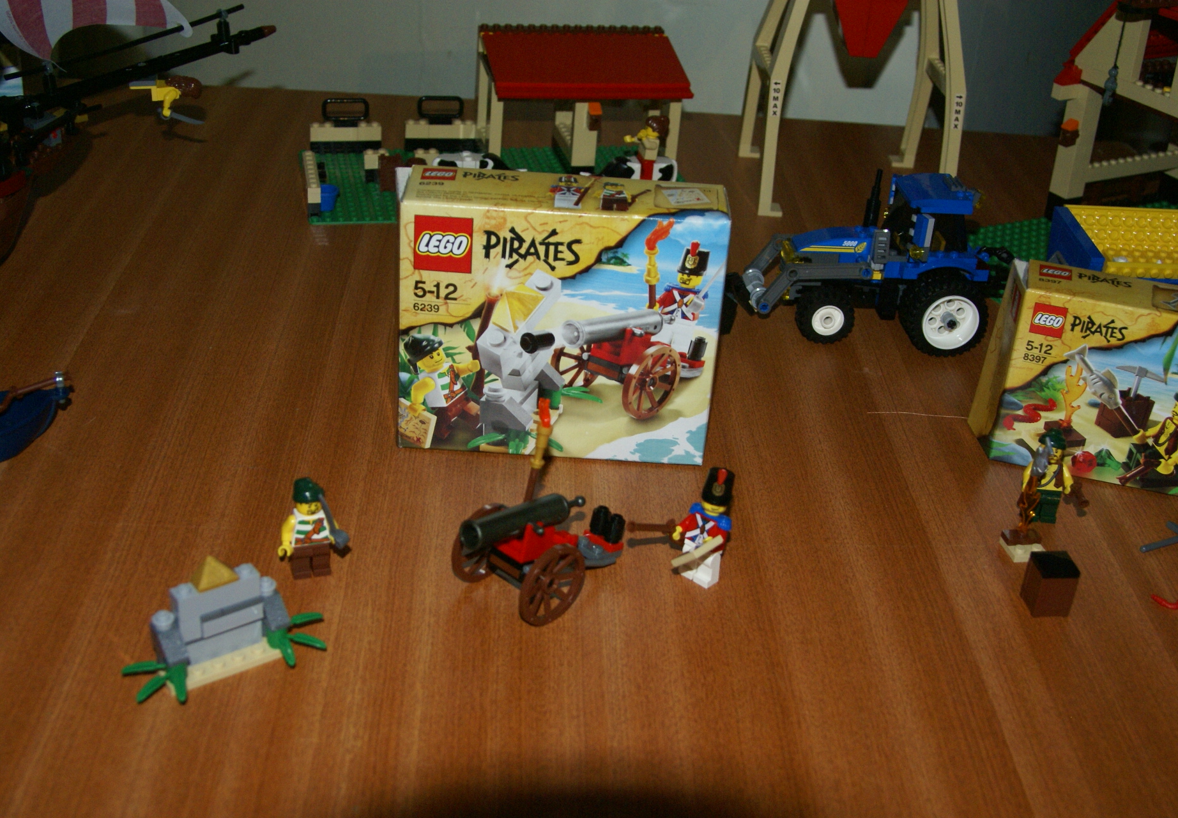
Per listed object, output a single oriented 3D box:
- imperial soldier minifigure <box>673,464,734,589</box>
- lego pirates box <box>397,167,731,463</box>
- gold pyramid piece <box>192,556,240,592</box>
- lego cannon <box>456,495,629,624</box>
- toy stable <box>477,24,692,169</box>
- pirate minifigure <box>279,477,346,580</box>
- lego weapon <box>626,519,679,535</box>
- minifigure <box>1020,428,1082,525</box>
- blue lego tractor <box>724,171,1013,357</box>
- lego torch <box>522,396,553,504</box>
[{"bbox_3d":[0.046,0.047,0.574,0.025,0.052,0.020,27,37,34],"label":"imperial soldier minifigure"},{"bbox_3d":[-0.013,-0.041,0.652,0.140,0.121,0.044,3,30,-2],"label":"lego pirates box"},{"bbox_3d":[-0.136,0.058,0.521,0.016,0.010,0.009,-18,36,-33],"label":"gold pyramid piece"},{"bbox_3d":[-0.020,0.051,0.563,0.042,0.048,0.083,27,37,34],"label":"lego cannon"},{"bbox_3d":[-0.004,-0.197,0.951,0.129,0.096,0.076,-2,30,-11],"label":"toy stable"},{"bbox_3d":[-0.109,0.047,0.563,0.027,0.044,0.017,-5,31,-16],"label":"pirate minifigure"},{"bbox_3d":[0.027,0.049,0.571,0.004,0.008,0.037,29,12,36],"label":"lego weapon"},{"bbox_3d":[0.206,0.030,0.633,0.027,0.044,0.017,5,30,1],"label":"minifigure"},{"bbox_3d":[0.153,-0.093,0.793,0.170,0.092,0.084,1,30,-5],"label":"blue lego tractor"},{"bbox_3d":[-0.023,0.024,0.574,0.007,0.060,0.007,27,29,34],"label":"lego torch"}]

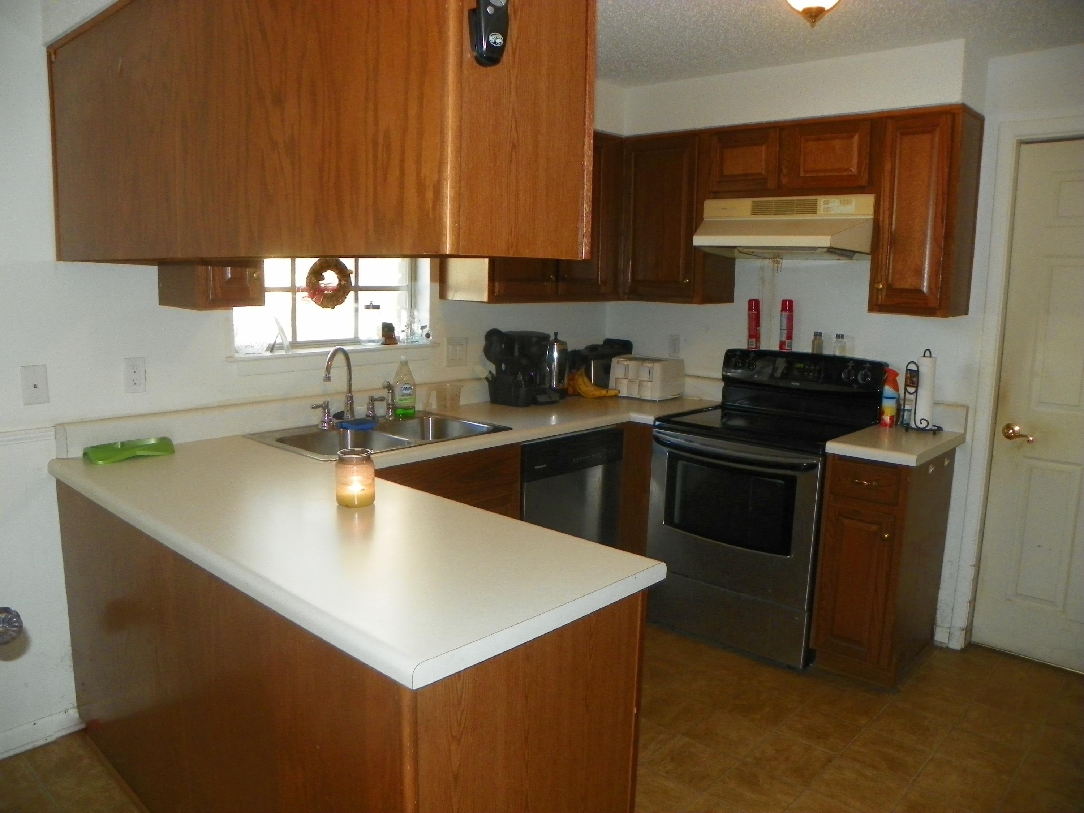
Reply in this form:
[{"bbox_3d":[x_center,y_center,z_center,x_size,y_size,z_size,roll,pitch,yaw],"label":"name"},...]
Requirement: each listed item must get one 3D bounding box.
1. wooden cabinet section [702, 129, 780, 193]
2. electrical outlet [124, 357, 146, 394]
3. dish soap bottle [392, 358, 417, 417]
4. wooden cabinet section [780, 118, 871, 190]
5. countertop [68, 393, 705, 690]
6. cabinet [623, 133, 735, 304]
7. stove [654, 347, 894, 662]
[{"bbox_3d":[0.932,-1.041,3.522,0.360,0.265,0.310,9,12,42],"label":"wooden cabinet section"},{"bbox_3d":[-1.318,-0.100,2.642,0.008,0.118,0.071,9,12,42],"label":"electrical outlet"},{"bbox_3d":[-0.556,-0.078,3.318,0.095,0.245,0.060,-2,10,-19],"label":"dish soap bottle"},{"bbox_3d":[1.198,-0.991,3.281,0.390,0.265,0.310,9,12,42],"label":"wooden cabinet section"},{"bbox_3d":[0.072,0.158,2.841,1.860,0.042,2.760,9,12,42],"label":"countertop"},{"bbox_3d":[0.637,-0.871,3.836,0.476,0.772,0.312,9,12,42],"label":"cabinet"},{"bbox_3d":[0.938,0.374,3.474,0.762,1.160,0.648,9,12,42],"label":"stove"}]

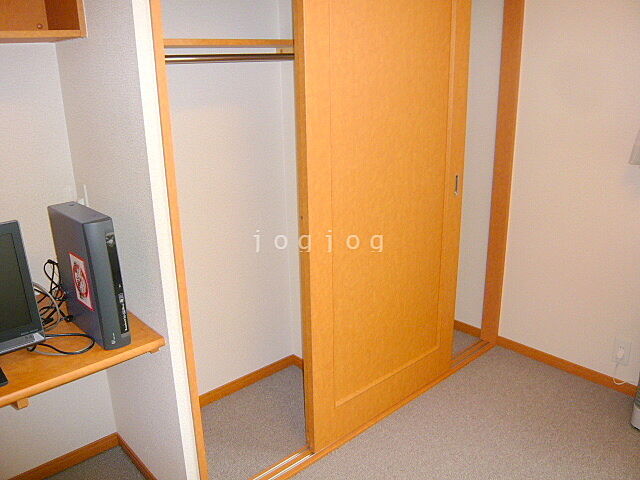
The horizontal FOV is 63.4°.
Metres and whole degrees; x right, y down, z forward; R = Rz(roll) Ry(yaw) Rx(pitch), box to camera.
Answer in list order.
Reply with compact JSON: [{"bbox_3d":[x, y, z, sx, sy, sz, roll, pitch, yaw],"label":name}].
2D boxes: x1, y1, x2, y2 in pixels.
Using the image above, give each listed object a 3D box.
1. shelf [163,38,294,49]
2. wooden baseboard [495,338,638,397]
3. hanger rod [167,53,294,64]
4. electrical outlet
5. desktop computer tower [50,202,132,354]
[{"bbox_3d":[-0.387,-0.737,1.958,0.800,0.020,0.250,-17,23,-39],"label":"shelf"},{"bbox_3d":[1.242,0.640,2.646,0.012,0.060,0.750,-16,22,-40],"label":"wooden baseboard"},{"bbox_3d":[-0.298,-0.654,1.877,0.800,0.026,0.026,-17,23,-39],"label":"hanger rod"},{"bbox_3d":[1.404,0.521,2.413,0.012,0.120,0.072,-16,22,-40],"label":"electrical outlet"},{"bbox_3d":[-0.671,0.094,1.503,0.078,0.365,0.300,-16,22,-40],"label":"desktop computer tower"}]

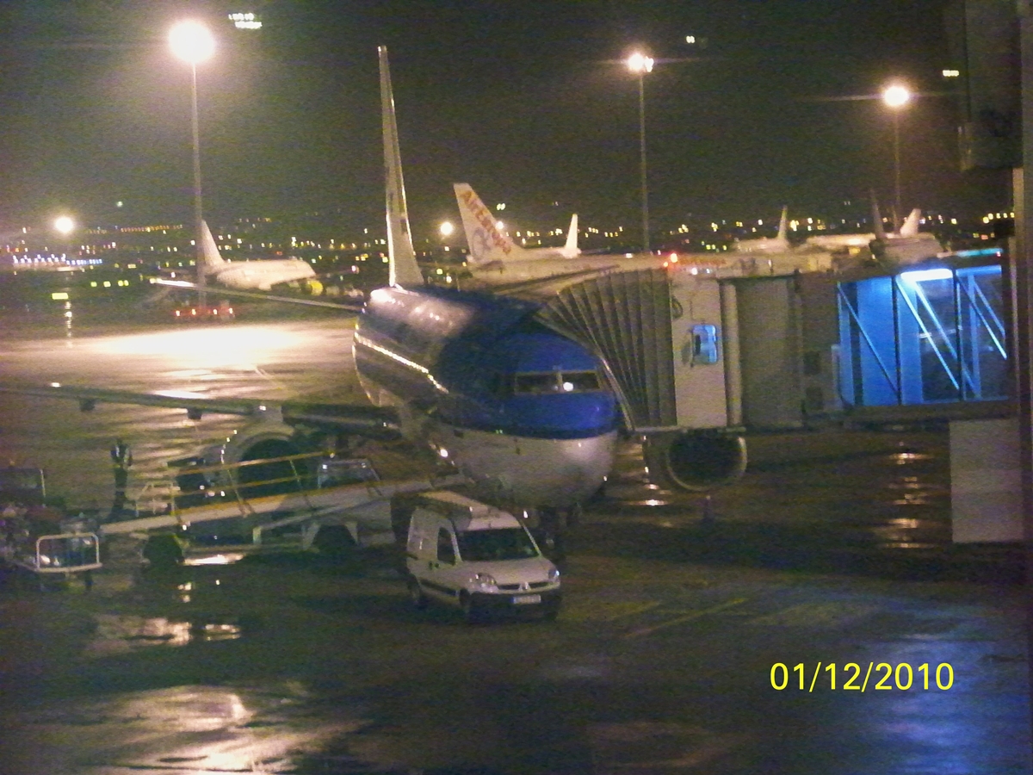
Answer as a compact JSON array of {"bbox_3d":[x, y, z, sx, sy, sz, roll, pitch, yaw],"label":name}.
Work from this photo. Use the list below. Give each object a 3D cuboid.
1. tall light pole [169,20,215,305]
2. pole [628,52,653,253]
[{"bbox_3d":[-35.811,-24.341,322.094,2.900,30.600,2.900,-2,3,0],"label":"tall light pole"},{"bbox_3d":[16.742,-29.008,379.029,2.800,30.000,2.800,-2,3,0],"label":"pole"}]

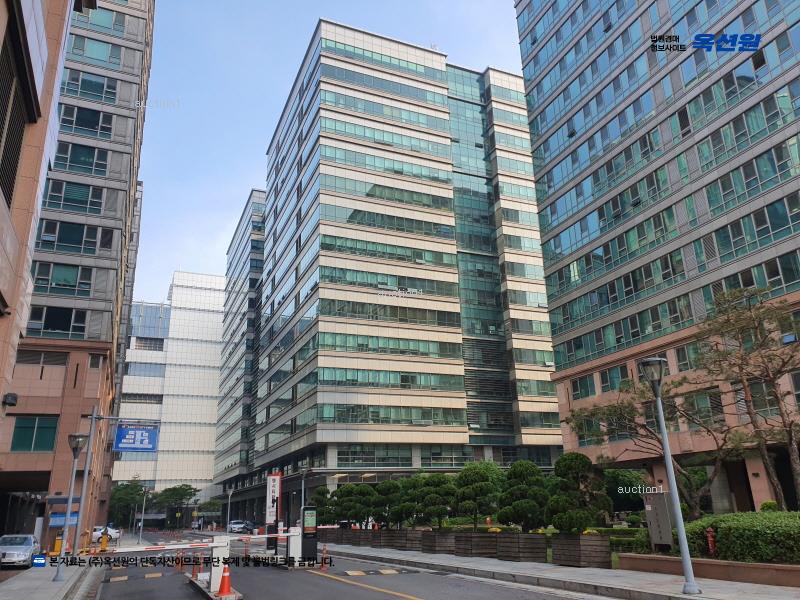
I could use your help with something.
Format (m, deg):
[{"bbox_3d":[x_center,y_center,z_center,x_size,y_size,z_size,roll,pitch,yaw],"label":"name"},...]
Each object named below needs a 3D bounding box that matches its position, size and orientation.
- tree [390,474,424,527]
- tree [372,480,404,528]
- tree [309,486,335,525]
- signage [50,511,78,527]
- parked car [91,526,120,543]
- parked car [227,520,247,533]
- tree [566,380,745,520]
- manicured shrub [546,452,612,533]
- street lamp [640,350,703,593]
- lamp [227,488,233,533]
[{"bbox_3d":[0.313,9.761,28.964,1.740,2.380,1.740,-2,-19,-1],"label":"tree"},{"bbox_3d":[-0.584,10.441,30.530,1.630,2.310,1.630,6,-21,-23],"label":"tree"},{"bbox_3d":[-5.250,13.932,40.445,1.820,2.610,1.820,6,-21,-23],"label":"tree"},{"bbox_3d":[-20.983,13.708,37.526,1.840,0.880,0.080,6,-21,-23],"label":"signage"},{"bbox_3d":[-28.875,22.567,57.801,4.600,1.460,1.820,6,-21,-23],"label":"parked car"},{"bbox_3d":[-20.822,28.799,76.466,1.830,1.480,4.600,6,-21,-23],"label":"parked car"},{"bbox_3d":[8.967,5.233,21.112,5.400,4.710,4.800,-10,-21,21],"label":"tree"},{"bbox_3d":[5.330,5.716,17.842,1.960,2.260,1.960,6,-21,-23],"label":"manicured shrub"},{"bbox_3d":[5.401,3.358,11.935,0.580,4.450,0.580,6,-21,-23],"label":"street lamp"},{"bbox_3d":[-17.251,21.400,60.800,0.550,4.550,0.550,6,-21,-23],"label":"lamp"}]

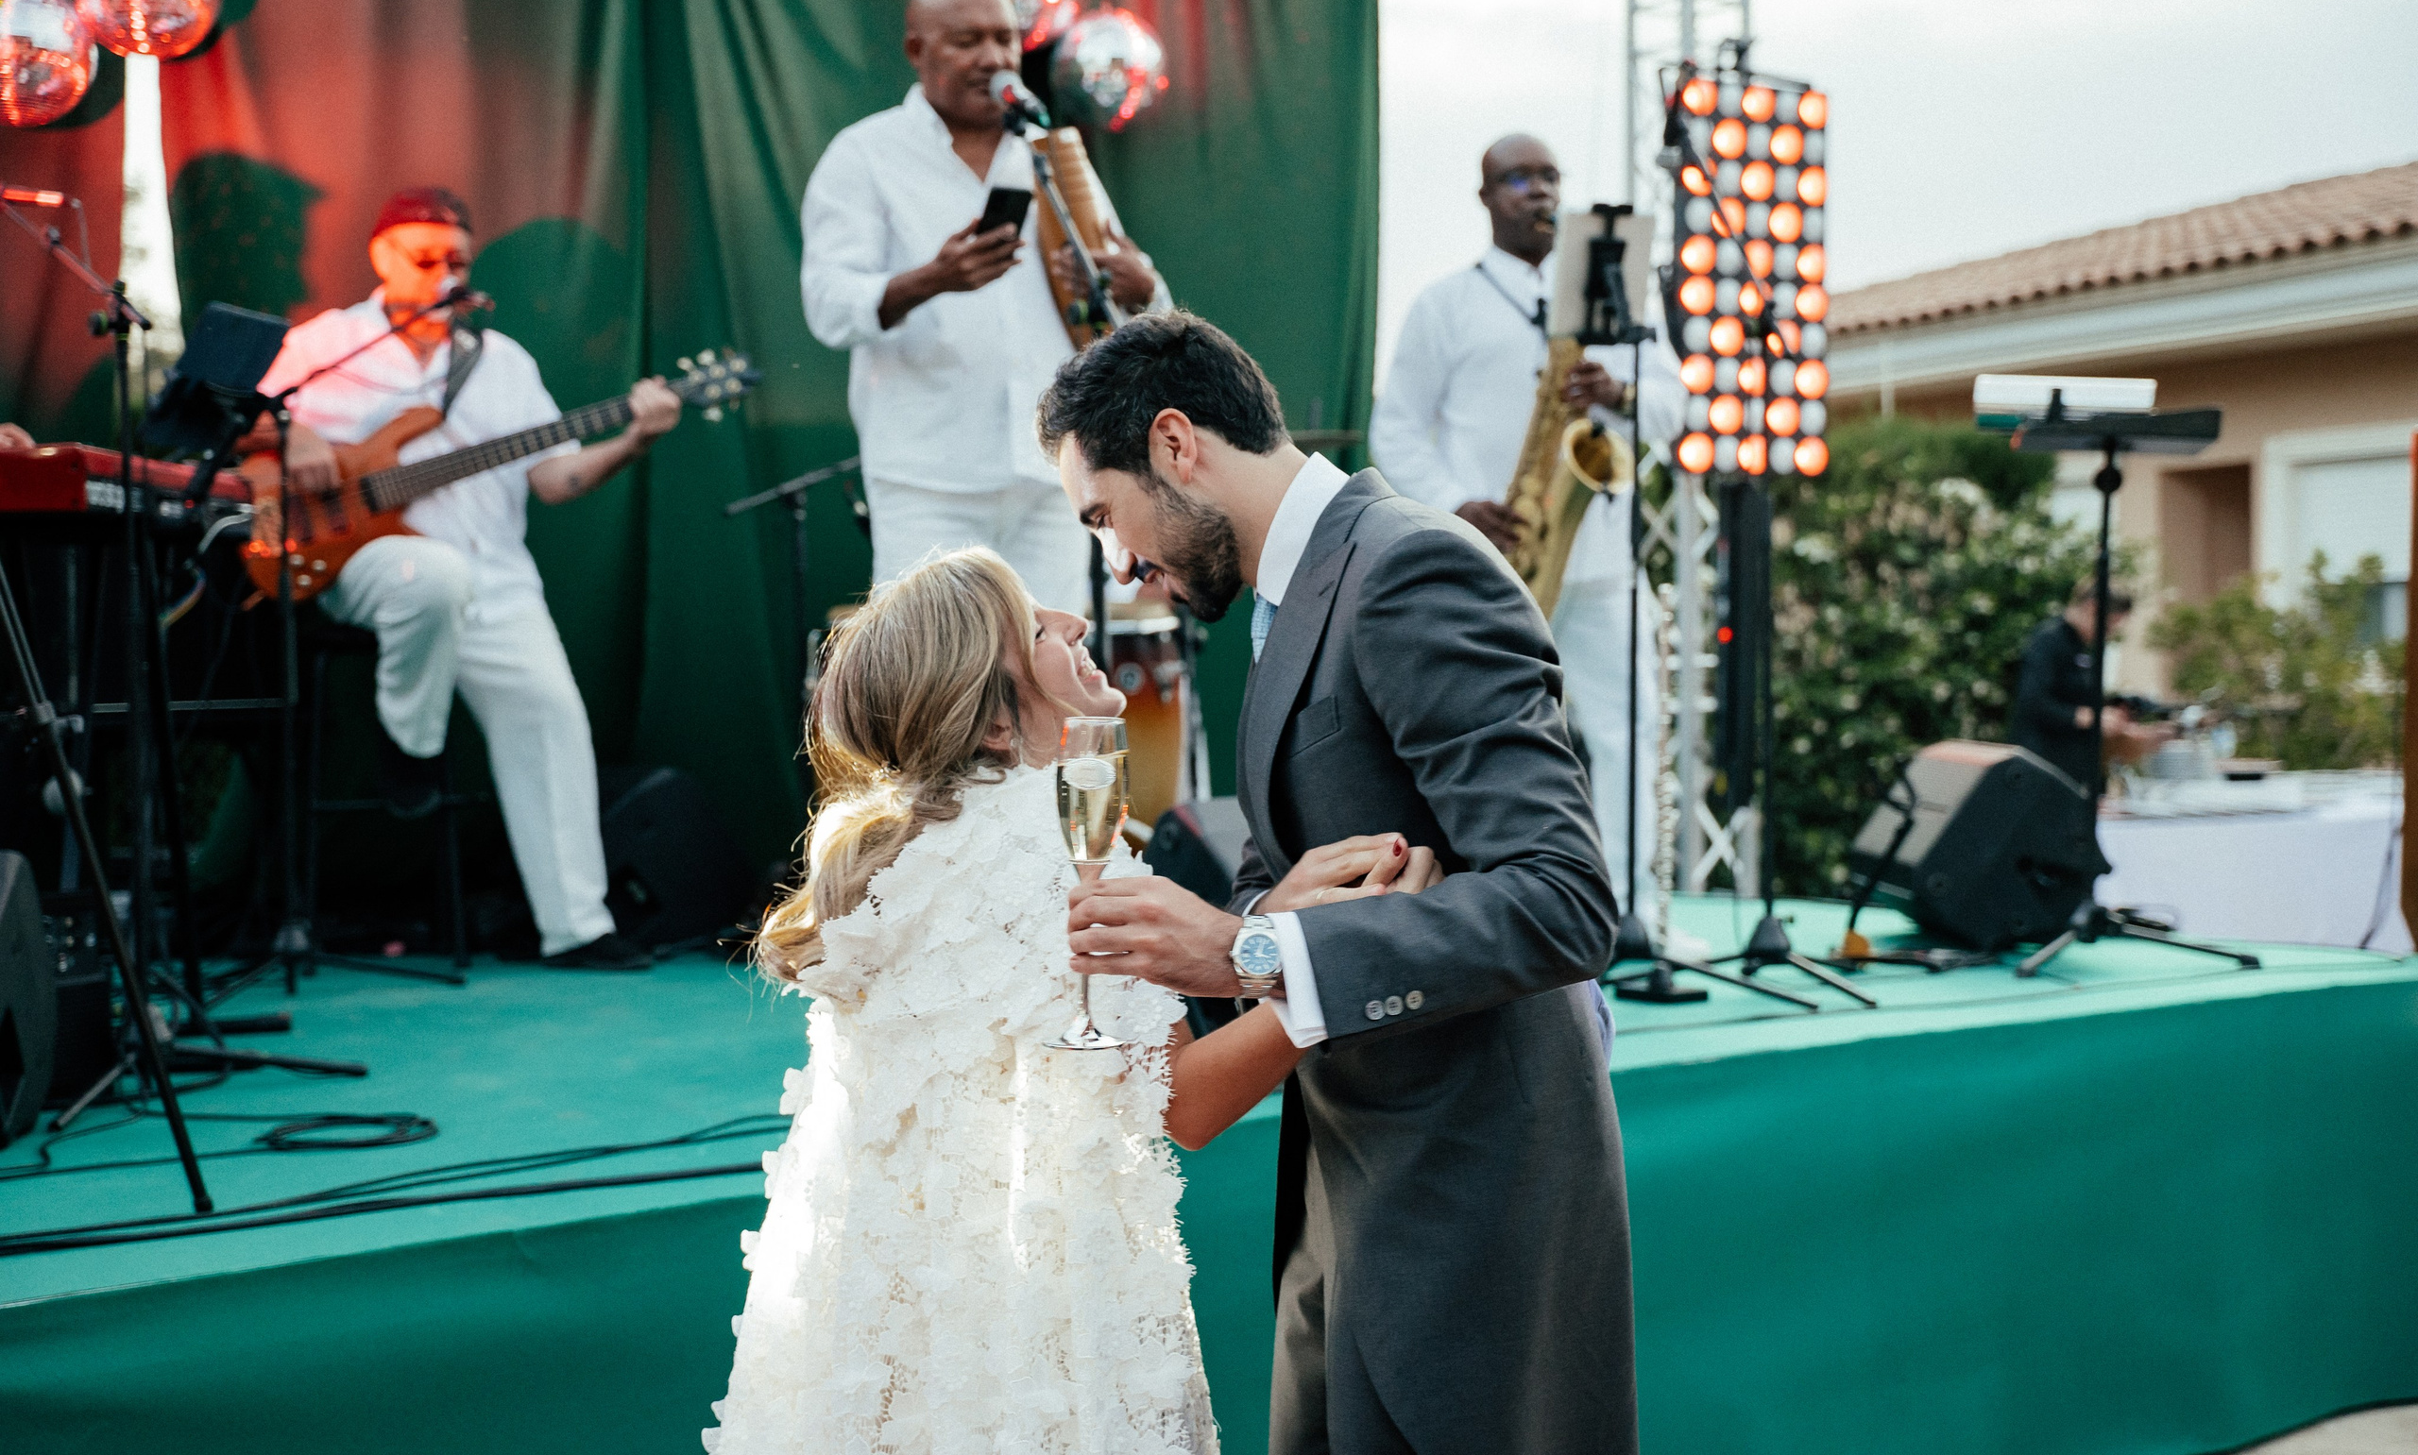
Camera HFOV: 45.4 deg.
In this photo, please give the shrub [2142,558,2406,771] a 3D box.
[{"bbox_3d":[4.550,0.195,12.322,1.300,1.750,1.200,1,3,12],"label":"shrub"}]

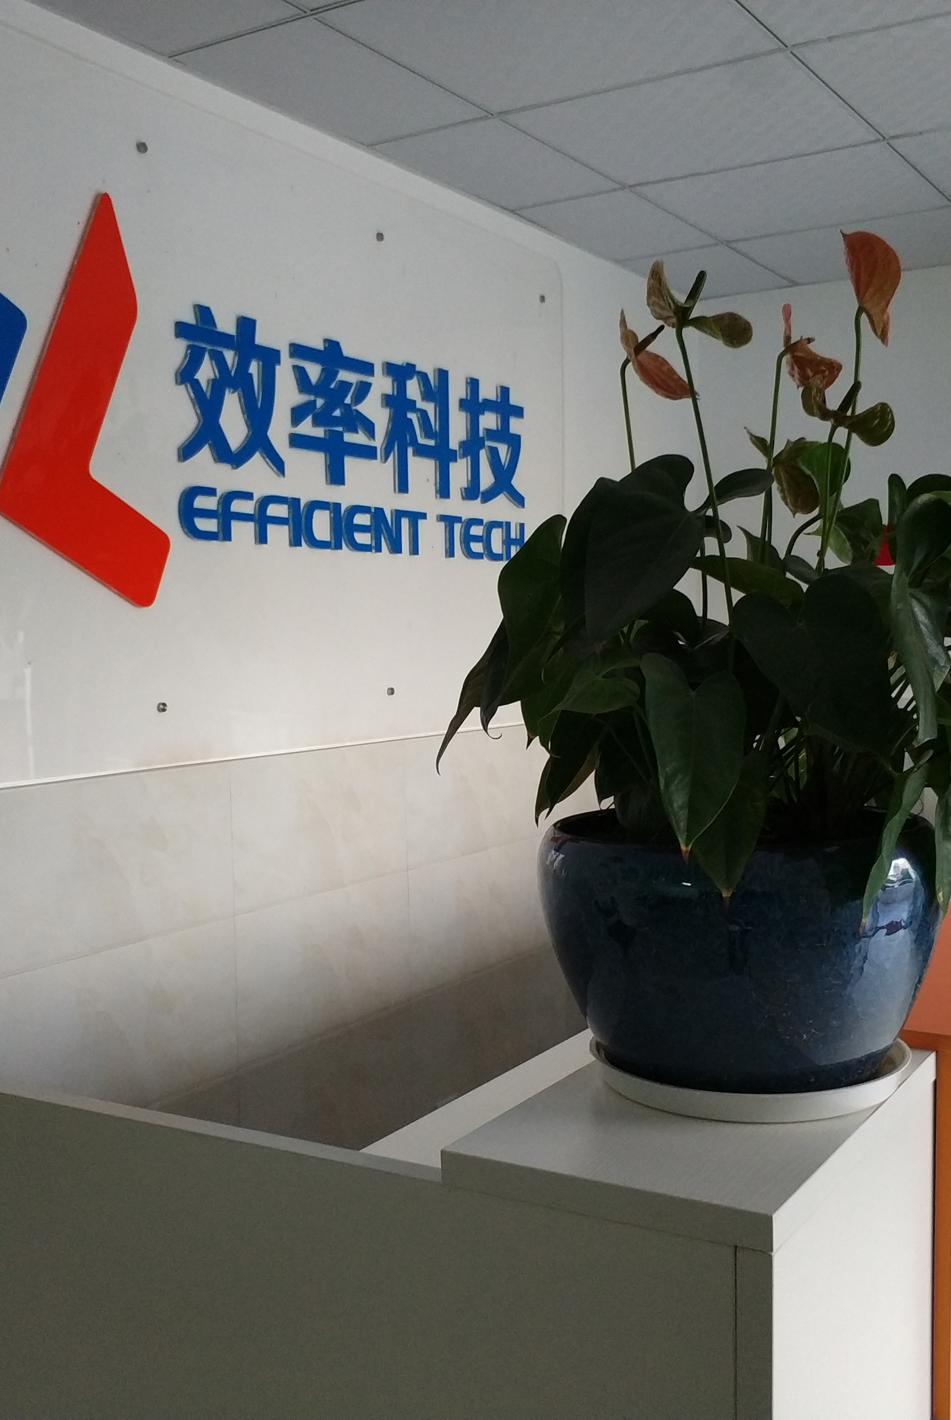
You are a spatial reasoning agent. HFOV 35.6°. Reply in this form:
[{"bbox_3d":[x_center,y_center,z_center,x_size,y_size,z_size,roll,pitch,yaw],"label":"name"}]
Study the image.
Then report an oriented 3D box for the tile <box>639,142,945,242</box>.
[{"bbox_3d":[0.778,-1.255,3.602,0.605,0.015,0.605,1,4,32],"label":"tile"}]

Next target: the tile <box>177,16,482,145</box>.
[{"bbox_3d":[-0.249,-1.175,2.776,0.307,0.015,0.596,1,4,32],"label":"tile"}]

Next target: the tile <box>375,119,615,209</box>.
[{"bbox_3d":[0.065,-1.226,3.331,0.314,0.015,0.605,1,4,32],"label":"tile"}]

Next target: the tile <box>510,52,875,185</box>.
[{"bbox_3d":[0.461,-1.221,3.087,0.605,0.015,0.605,1,4,32],"label":"tile"}]

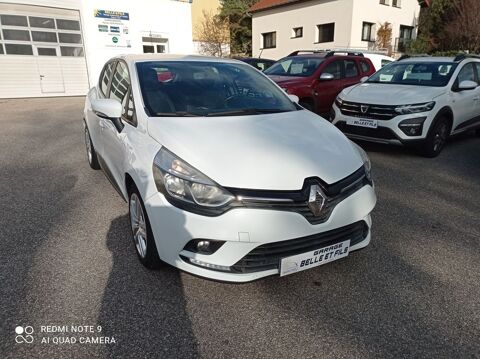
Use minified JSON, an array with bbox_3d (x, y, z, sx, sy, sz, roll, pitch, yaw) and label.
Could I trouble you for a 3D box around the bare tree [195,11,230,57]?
[{"bbox_3d":[-1.601,-7.937,22.604,2.300,3.700,2.200,1,18,0],"label":"bare tree"}]

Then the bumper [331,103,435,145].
[{"bbox_3d":[2.059,-0.881,6.096,0.550,0.560,1.760,-15,23,-41],"label":"bumper"}]

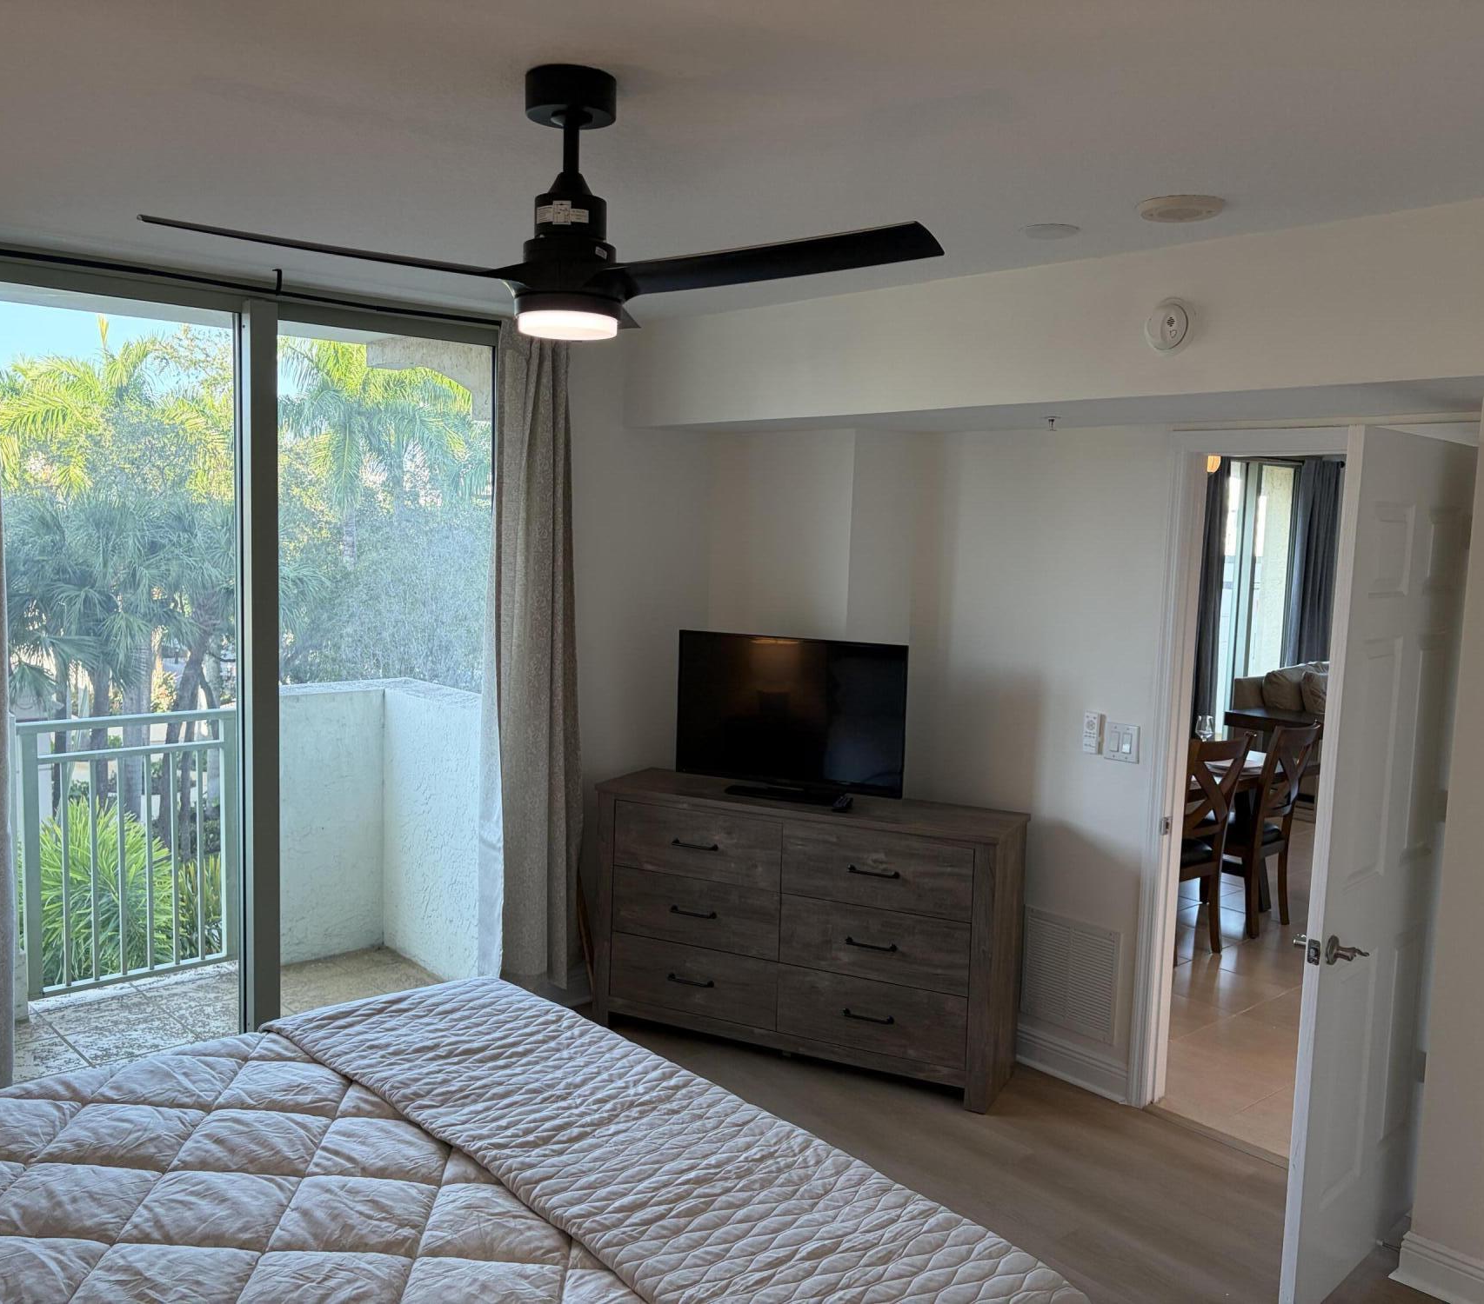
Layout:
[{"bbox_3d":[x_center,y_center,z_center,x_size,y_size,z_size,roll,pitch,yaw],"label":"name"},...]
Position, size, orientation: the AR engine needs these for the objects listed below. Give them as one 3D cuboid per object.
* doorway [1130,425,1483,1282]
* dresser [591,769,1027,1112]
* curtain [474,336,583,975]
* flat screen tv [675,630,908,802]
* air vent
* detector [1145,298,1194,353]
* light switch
[{"bbox_3d":[1.344,0.456,3.590,0.941,2.177,0.969,-3,7,-42],"label":"doorway"},{"bbox_3d":[0.213,0.964,4.650,1.489,0.887,0.422,5,6,26],"label":"dresser"},{"bbox_3d":[-0.751,0.057,4.674,0.411,2.402,0.118,-3,7,-42],"label":"curtain"},{"bbox_3d":[0.169,0.234,4.680,0.870,0.556,0.180,4,6,23],"label":"flat screen tv"},{"bbox_3d":[1.107,1.093,4.426,0.018,0.381,0.382,-3,7,-42],"label":"air vent"},{"bbox_3d":[1.023,-0.781,3.128,0.045,0.131,0.131,-3,7,-42],"label":"detector"},{"bbox_3d":[1.232,0.294,4.235,0.015,0.121,0.124,-3,7,-42],"label":"light switch"}]

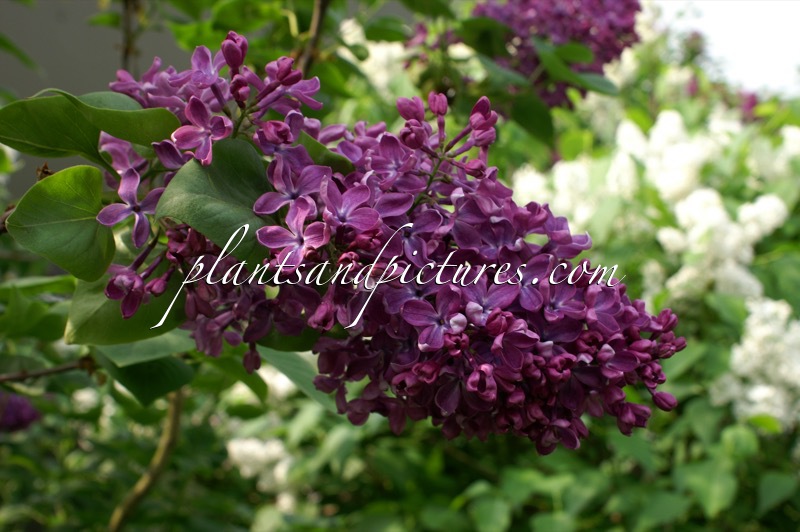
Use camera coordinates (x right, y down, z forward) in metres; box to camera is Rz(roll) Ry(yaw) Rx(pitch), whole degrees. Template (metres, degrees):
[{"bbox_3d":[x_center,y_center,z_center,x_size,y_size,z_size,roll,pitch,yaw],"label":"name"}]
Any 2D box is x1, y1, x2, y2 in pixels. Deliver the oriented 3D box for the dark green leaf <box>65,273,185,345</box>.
[{"bbox_3d":[-0.103,0.013,0.435,0.045,0.034,0.018,0,5,-6],"label":"dark green leaf"}]

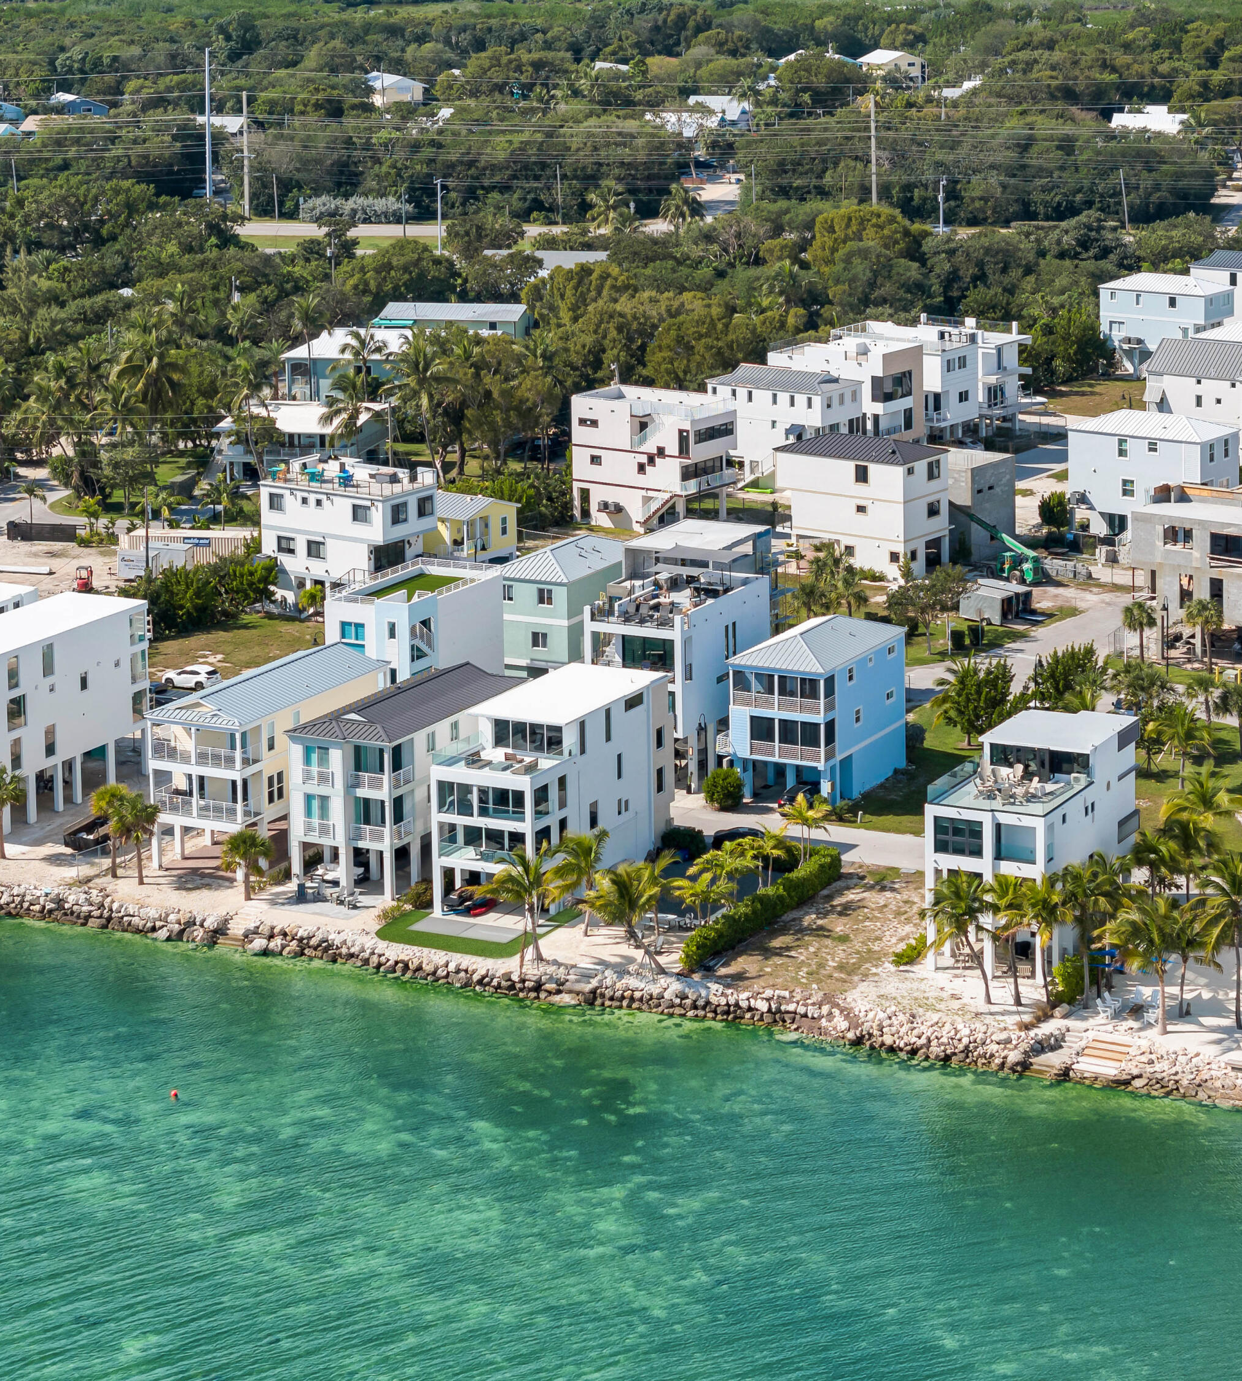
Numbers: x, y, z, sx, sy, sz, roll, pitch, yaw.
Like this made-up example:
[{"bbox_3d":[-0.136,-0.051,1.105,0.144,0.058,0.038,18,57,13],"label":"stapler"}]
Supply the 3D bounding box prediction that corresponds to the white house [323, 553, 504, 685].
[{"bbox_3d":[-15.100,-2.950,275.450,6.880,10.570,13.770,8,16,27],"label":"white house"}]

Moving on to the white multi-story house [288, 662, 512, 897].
[{"bbox_3d":[-13.140,5.170,234.920,7.360,10.240,18.010,6,15,26],"label":"white multi-story house"}]

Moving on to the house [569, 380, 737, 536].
[{"bbox_3d":[3.180,-21.297,344.001,13.640,11.768,7.312,10,18,36],"label":"house"}]

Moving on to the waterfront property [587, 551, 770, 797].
[{"bbox_3d":[4.060,-0.870,261.120,7.600,13.560,13.440,8,16,28],"label":"waterfront property"}]

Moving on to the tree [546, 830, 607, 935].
[{"bbox_3d":[-2.656,11.555,225.344,4.000,6.820,4.000,-1,14,0],"label":"tree"}]

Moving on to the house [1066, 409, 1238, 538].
[{"bbox_3d":[47.130,-19.260,329.710,13.180,10.840,6.930,9,17,36],"label":"house"}]

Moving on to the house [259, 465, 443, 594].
[{"bbox_3d":[-22.898,-13.102,314.817,13.747,11.800,7.017,10,17,36],"label":"house"}]

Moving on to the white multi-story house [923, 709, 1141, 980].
[{"bbox_3d":[24.606,9.087,221.298,7.268,12.139,15.382,6,16,27],"label":"white multi-story house"}]

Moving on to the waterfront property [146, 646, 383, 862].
[{"bbox_3d":[-22.918,4.258,246.429,6.952,11.376,19.031,6,16,27],"label":"waterfront property"}]

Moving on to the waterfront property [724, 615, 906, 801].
[{"bbox_3d":[13.645,0.939,257.905,7.284,11.084,13.579,6,16,27],"label":"waterfront property"}]

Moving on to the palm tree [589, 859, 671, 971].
[{"bbox_3d":[0.470,13.360,222.050,4.900,6.560,4.700,0,14,0],"label":"palm tree"}]

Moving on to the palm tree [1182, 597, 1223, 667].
[{"bbox_3d":[45.270,-4.220,289.930,3.200,5.930,3.200,0,14,0],"label":"palm tree"}]

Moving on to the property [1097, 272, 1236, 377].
[{"bbox_3d":[61.101,-40.786,417.363,13.464,11.505,7.008,10,18,37],"label":"property"}]

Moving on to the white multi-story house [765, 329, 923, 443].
[{"bbox_3d":[22.559,-29.021,373.478,13.843,11.600,7.180,10,18,36],"label":"white multi-story house"}]

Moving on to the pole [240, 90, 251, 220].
[{"bbox_3d":[-57.800,-82.290,573.410,0.500,19.630,0.500,0,14,0],"label":"pole"}]

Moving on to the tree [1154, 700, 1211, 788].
[{"bbox_3d":[38.518,3.707,255.235,4.000,6.230,4.000,-1,14,0],"label":"tree"}]

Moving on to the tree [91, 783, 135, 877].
[{"bbox_3d":[-31.630,8.670,230.470,2.500,6.060,2.500,-1,14,0],"label":"tree"}]

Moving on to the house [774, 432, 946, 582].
[{"bbox_3d":[20.930,-16.490,324.500,13.020,11.330,7.850,9,17,32],"label":"house"}]

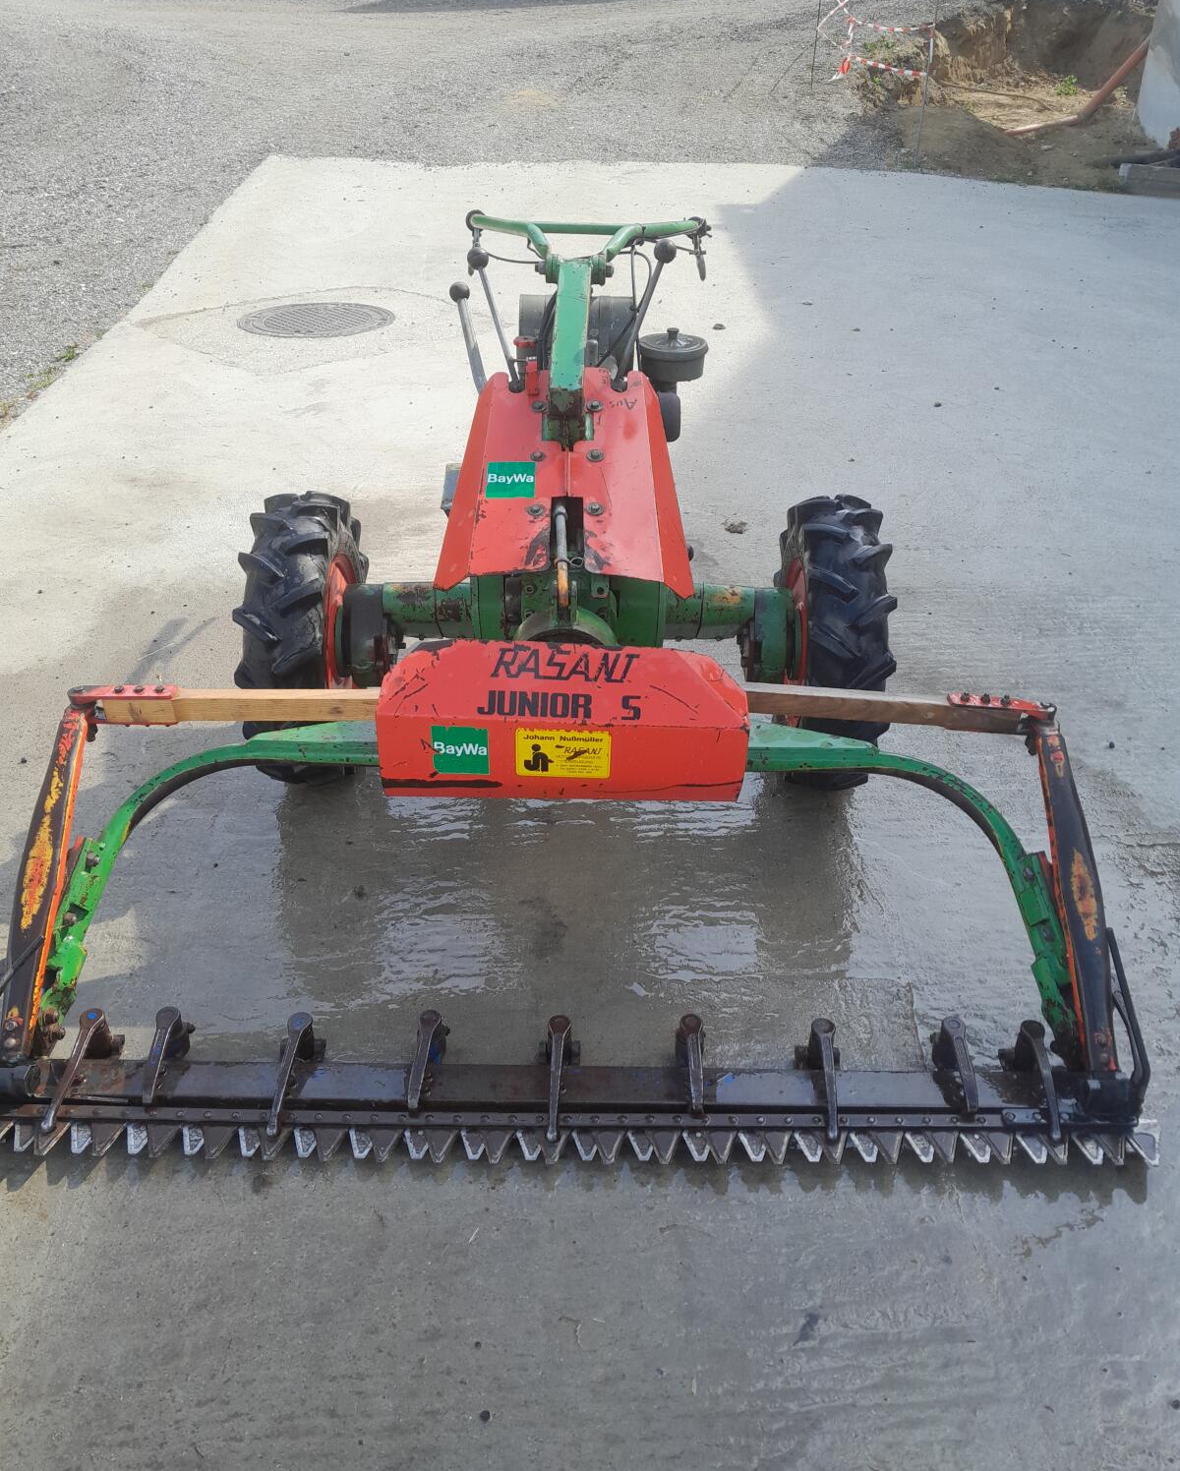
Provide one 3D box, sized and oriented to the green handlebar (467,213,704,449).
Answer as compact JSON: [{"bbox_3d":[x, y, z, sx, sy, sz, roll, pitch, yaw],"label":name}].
[{"bbox_3d":[-0.008,-0.879,2.415,0.530,0.280,0.840,0,36,1],"label":"green handlebar"}]

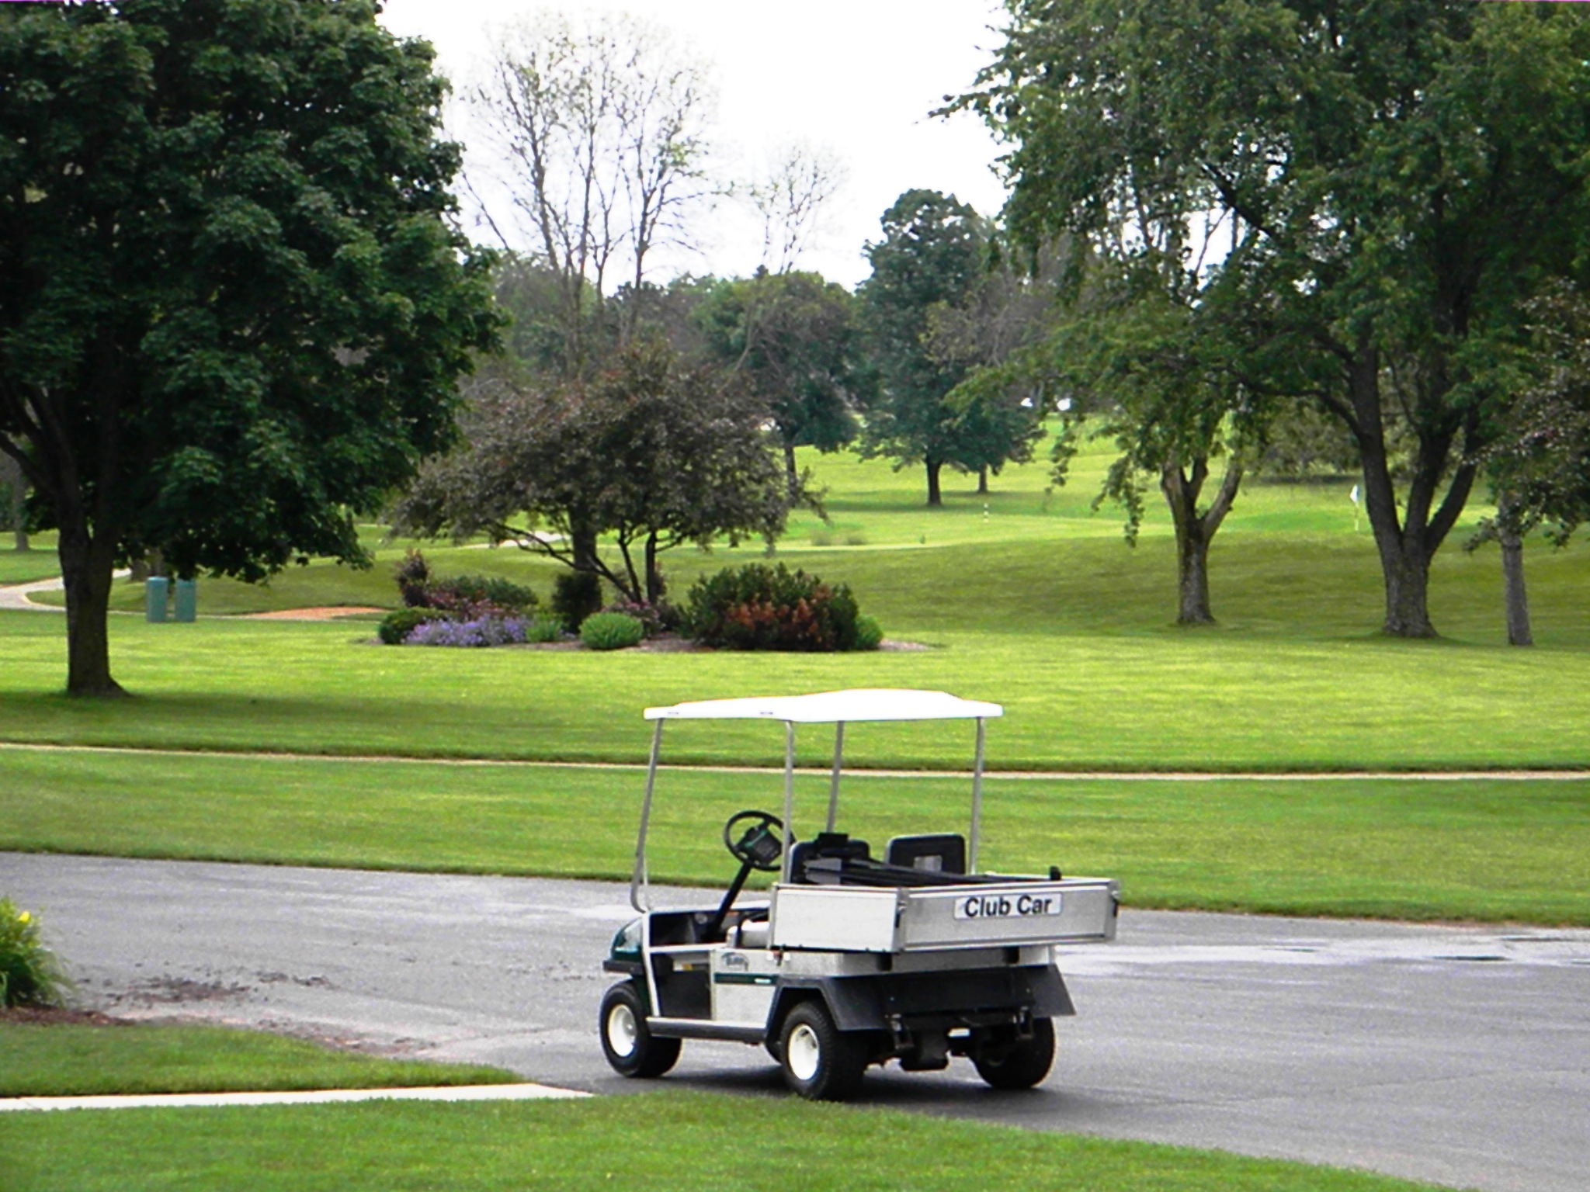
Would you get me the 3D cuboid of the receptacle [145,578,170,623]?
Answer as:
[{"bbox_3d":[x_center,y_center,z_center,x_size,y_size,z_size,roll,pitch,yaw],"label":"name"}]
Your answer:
[{"bbox_3d":[-14.380,0.085,115.000,0.500,1.023,0.500,0,0,0],"label":"receptacle"}]

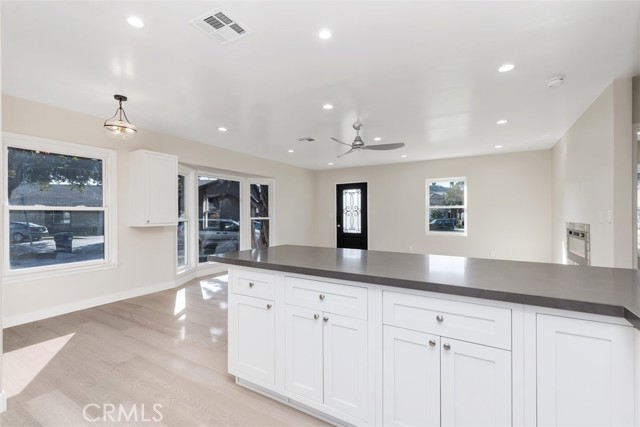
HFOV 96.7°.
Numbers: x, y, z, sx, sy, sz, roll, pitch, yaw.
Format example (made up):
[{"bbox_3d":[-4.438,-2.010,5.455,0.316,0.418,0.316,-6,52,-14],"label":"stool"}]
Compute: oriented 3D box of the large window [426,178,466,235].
[{"bbox_3d":[2.859,-0.149,6.468,0.852,1.301,0.081,0,0,31],"label":"large window"}]

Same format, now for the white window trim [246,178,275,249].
[{"bbox_3d":[-1.362,0.106,6.601,0.685,1.825,0.091,0,0,-32],"label":"white window trim"}]

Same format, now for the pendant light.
[{"bbox_3d":[-2.133,-1.022,3.045,0.297,0.450,0.297,0,0,31],"label":"pendant light"}]

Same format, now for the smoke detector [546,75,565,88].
[{"bbox_3d":[2.186,-1.225,2.641,0.139,0.050,0.139,0,0,31],"label":"smoke detector"}]

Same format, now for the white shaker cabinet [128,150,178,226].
[{"bbox_3d":[-2.449,-0.342,4.212,0.328,1.054,0.539,0,0,31],"label":"white shaker cabinet"}]

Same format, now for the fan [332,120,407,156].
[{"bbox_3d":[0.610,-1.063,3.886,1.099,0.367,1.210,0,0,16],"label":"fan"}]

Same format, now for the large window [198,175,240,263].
[{"bbox_3d":[-2.029,0.123,5.840,0.081,1.719,1.081,0,0,31],"label":"large window"}]

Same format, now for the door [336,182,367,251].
[{"bbox_3d":[0.871,0.208,7.674,0.911,2.018,0.060,0,0,31],"label":"door"}]

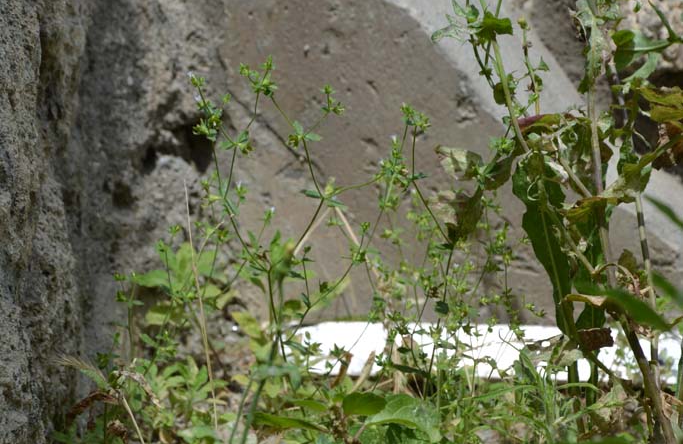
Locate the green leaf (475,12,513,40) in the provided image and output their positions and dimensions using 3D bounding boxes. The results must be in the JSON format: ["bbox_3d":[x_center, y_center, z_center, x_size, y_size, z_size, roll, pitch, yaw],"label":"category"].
[{"bbox_3d":[0.075,-0.096,2.195,0.016,0.011,0.026,-29,22,-33],"label":"green leaf"}]

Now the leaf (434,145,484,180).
[{"bbox_3d":[0.057,-0.029,2.185,0.025,0.017,0.012,4,-33,-23],"label":"leaf"}]

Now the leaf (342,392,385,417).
[{"bbox_3d":[0.010,0.085,2.085,0.022,0.008,0.018,-4,33,27],"label":"leaf"}]

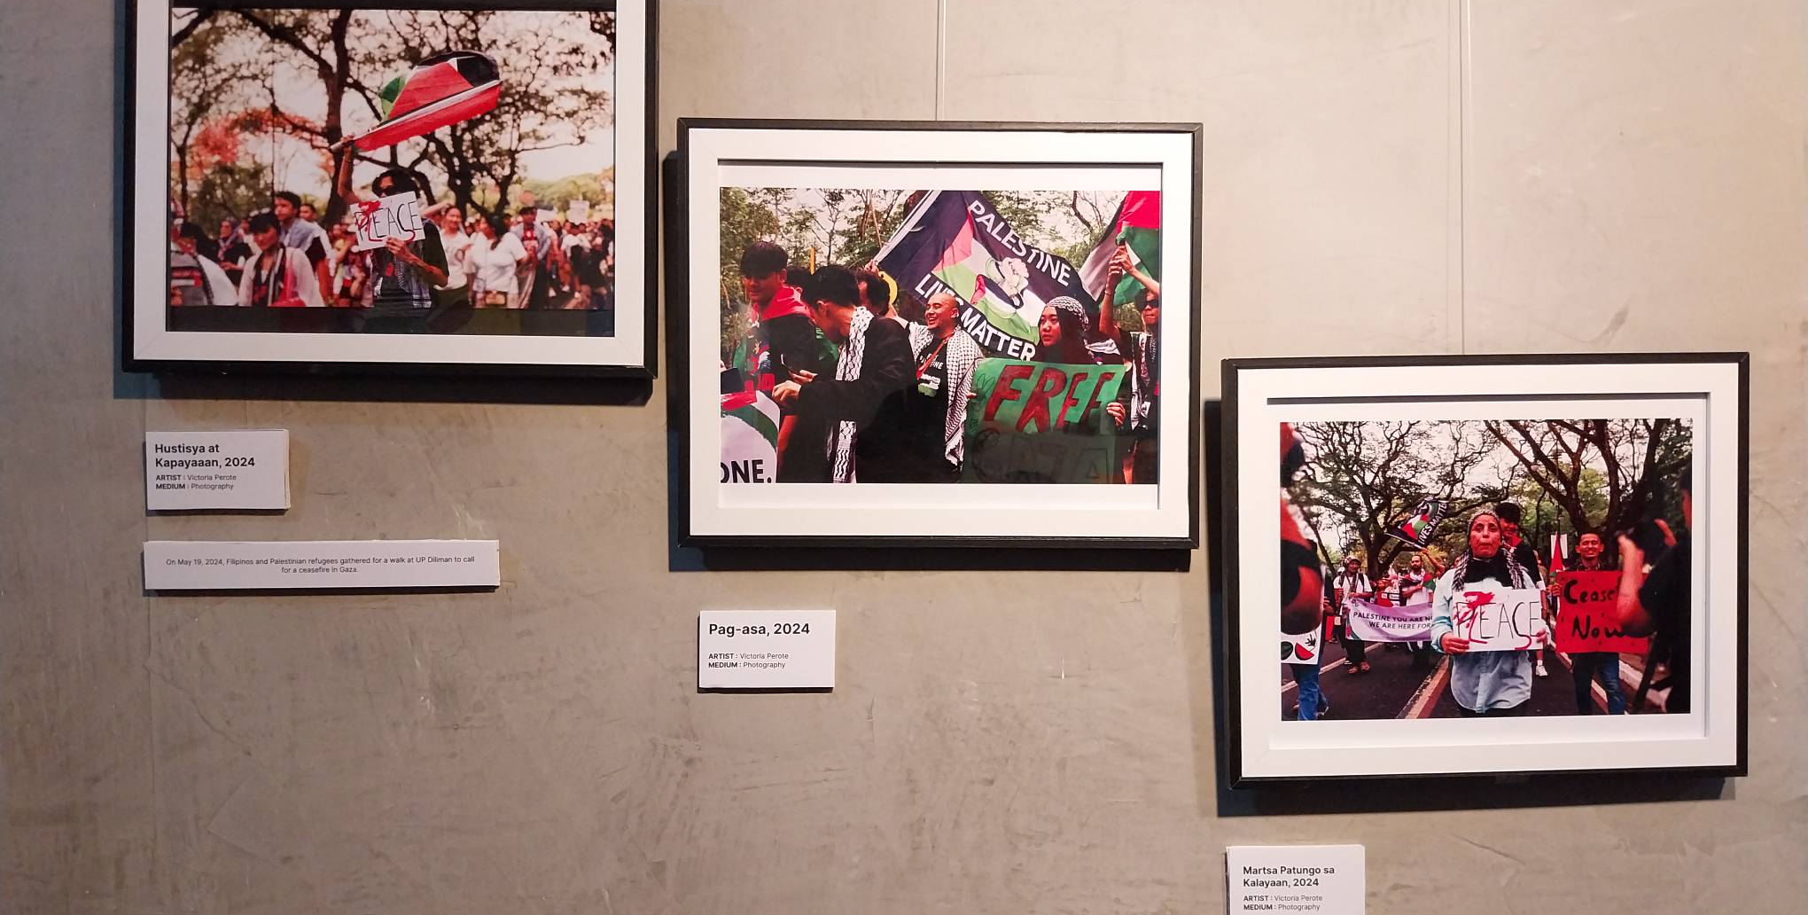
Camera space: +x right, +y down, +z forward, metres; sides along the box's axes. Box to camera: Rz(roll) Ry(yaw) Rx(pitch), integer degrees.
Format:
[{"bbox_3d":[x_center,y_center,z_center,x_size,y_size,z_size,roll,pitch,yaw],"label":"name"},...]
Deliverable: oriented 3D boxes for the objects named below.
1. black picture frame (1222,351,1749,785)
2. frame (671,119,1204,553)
[{"bbox_3d":[0.460,0.087,1.079,0.411,0.335,0.026,-1,1,-1],"label":"black picture frame"},{"bbox_3d":[0.028,-0.097,1.073,0.411,0.335,0.026,0,1,-1],"label":"frame"}]

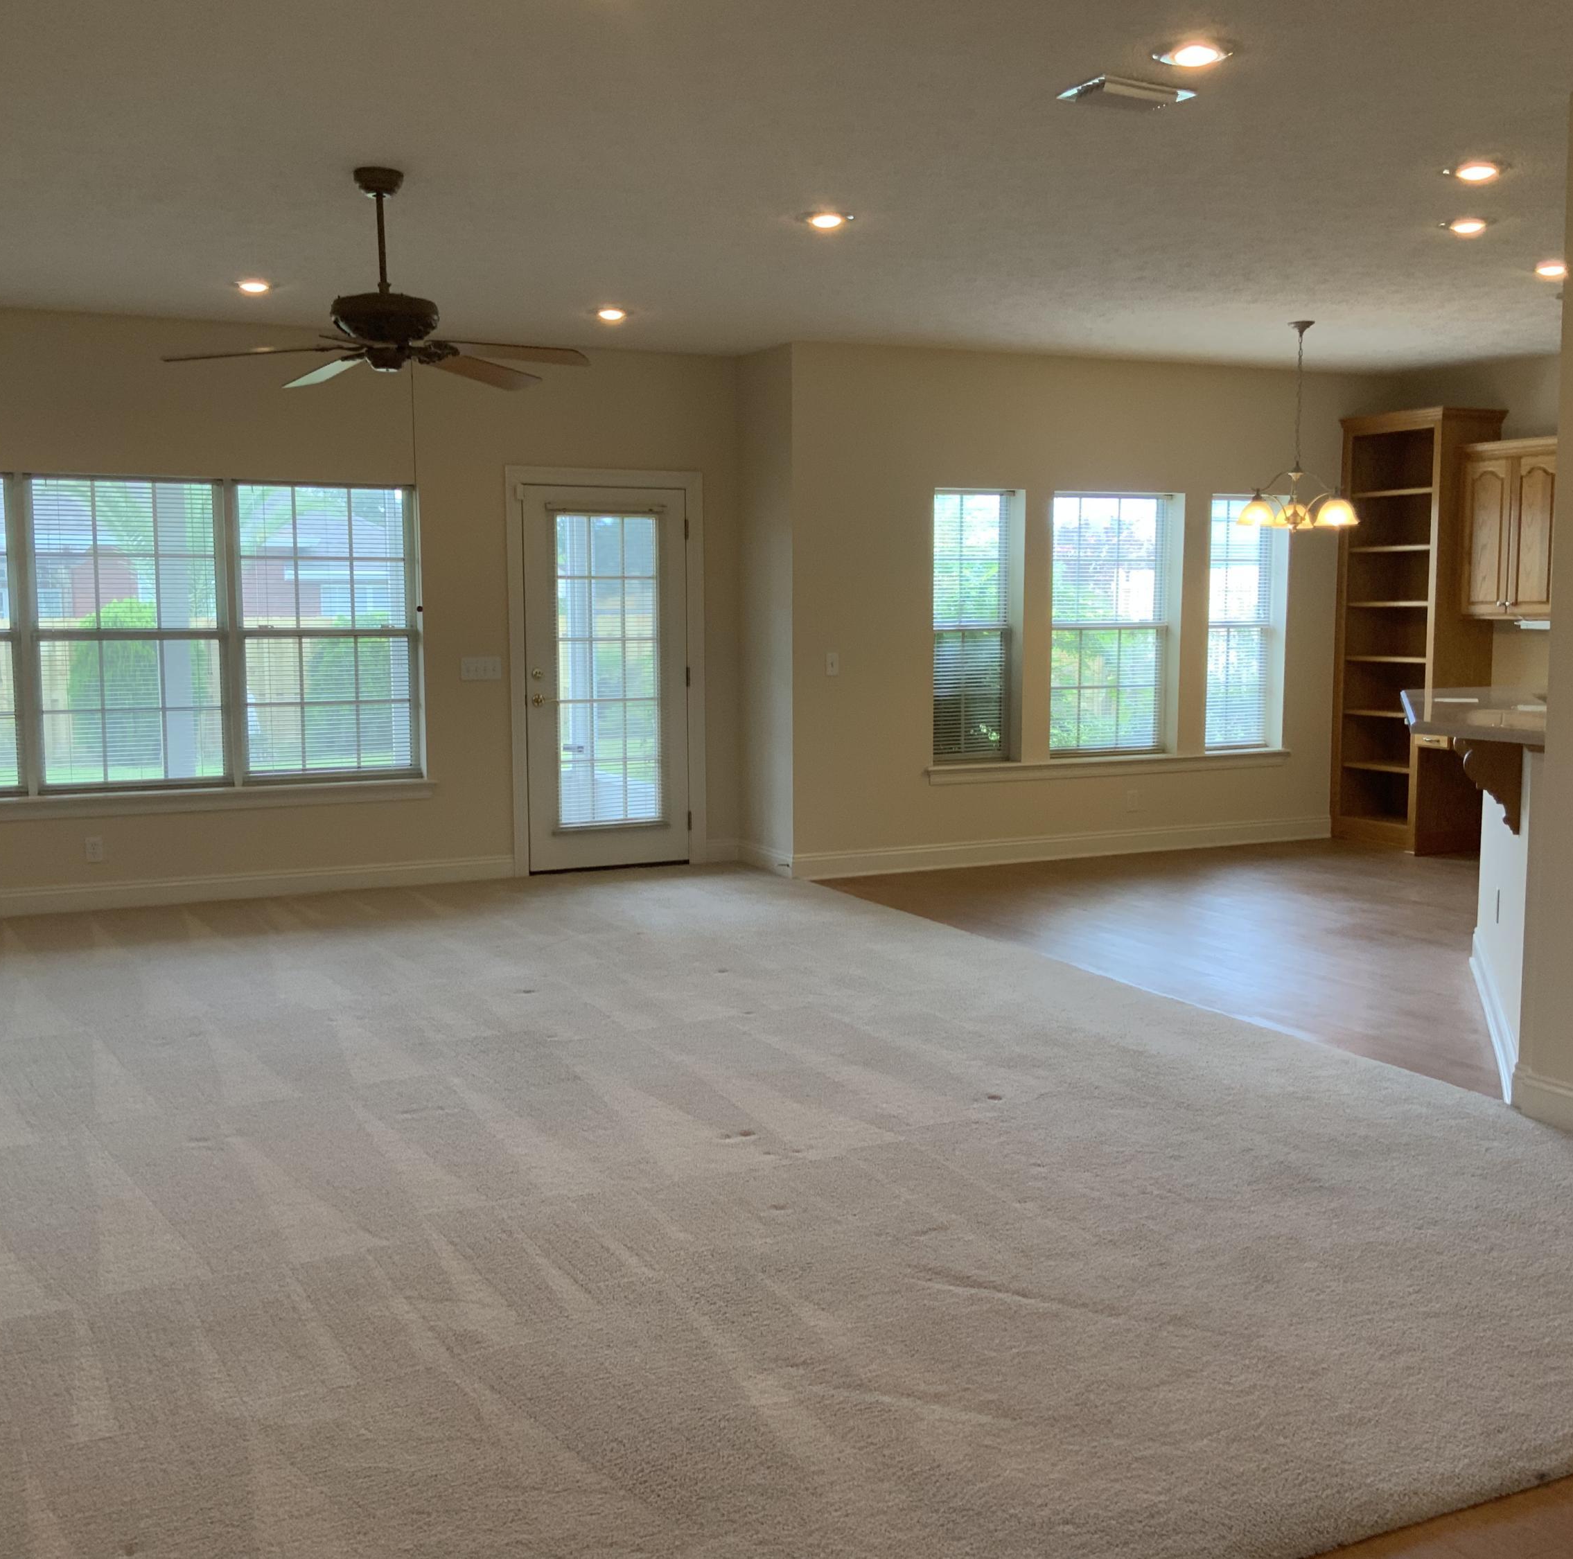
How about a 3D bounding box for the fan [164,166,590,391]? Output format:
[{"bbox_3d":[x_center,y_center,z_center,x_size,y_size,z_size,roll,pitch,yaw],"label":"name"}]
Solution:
[{"bbox_3d":[-1.215,-1.537,5.264,1.310,0.600,1.310,-3,7,-26],"label":"fan"}]

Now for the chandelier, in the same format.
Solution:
[{"bbox_3d":[2.444,-1.683,8.339,0.600,0.970,0.600,-3,7,-26],"label":"chandelier"}]

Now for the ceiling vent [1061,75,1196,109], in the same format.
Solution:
[{"bbox_3d":[0.875,-1.738,4.447,0.310,0.025,0.205,-3,7,-26],"label":"ceiling vent"}]

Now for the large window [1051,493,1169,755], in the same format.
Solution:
[{"bbox_3d":[1.826,-0.866,9.858,0.860,1.480,0.100,-3,7,-26],"label":"large window"}]

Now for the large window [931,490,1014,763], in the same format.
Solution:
[{"bbox_3d":[1.006,-0.822,9.465,0.550,1.480,0.100,-3,7,-26],"label":"large window"}]

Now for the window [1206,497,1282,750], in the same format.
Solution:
[{"bbox_3d":[2.659,-0.910,10.257,0.560,1.480,0.100,-3,7,-26],"label":"window"}]

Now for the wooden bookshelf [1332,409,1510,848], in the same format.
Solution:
[{"bbox_3d":[3.637,-0.847,10.135,0.500,2.470,0.750,-3,7,-26],"label":"wooden bookshelf"}]

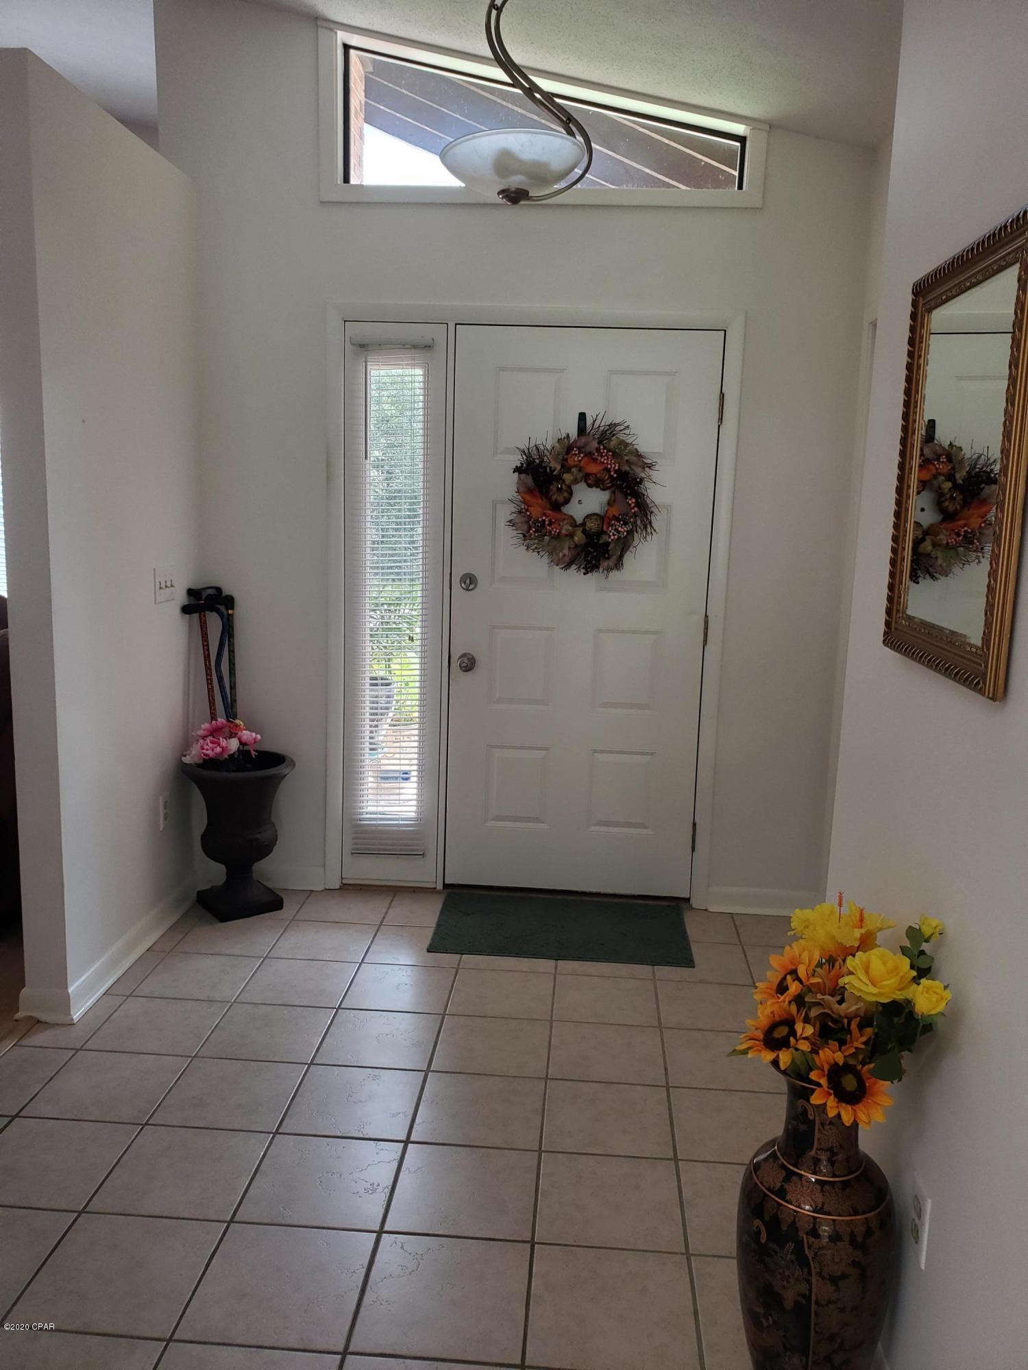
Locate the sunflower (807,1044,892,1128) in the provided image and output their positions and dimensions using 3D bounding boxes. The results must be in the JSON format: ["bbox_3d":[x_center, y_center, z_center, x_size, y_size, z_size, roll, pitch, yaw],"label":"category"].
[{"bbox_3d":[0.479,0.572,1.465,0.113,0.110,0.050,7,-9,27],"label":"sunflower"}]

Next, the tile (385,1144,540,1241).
[{"bbox_3d":[-0.101,1.080,2.194,0.303,0.010,0.301,2,10,4],"label":"tile"}]

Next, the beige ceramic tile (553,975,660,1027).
[{"bbox_3d":[0.271,0.943,3.067,0.303,0.010,0.301,2,10,4],"label":"beige ceramic tile"}]

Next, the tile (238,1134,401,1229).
[{"bbox_3d":[-0.404,1.055,2.187,0.297,0.010,0.295,2,9,4],"label":"tile"}]

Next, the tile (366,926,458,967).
[{"bbox_3d":[-0.323,0.867,3.397,0.302,0.010,0.300,2,10,4],"label":"tile"}]

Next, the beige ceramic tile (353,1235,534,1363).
[{"bbox_3d":[-0.122,1.114,1.869,0.297,0.010,0.295,2,9,4],"label":"beige ceramic tile"}]

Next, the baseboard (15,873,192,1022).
[{"bbox_3d":[-1.244,0.784,3.325,0.178,0.100,1.080,2,10,4],"label":"baseboard"}]

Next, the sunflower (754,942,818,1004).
[{"bbox_3d":[0.405,0.427,1.530,0.055,0.100,0.100,20,-6,-43],"label":"sunflower"}]

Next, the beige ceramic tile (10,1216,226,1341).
[{"bbox_3d":[-0.729,1.092,1.913,0.300,0.010,0.297,2,10,4],"label":"beige ceramic tile"}]

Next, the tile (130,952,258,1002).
[{"bbox_3d":[-0.946,0.885,3.110,0.300,0.010,0.297,2,10,4],"label":"tile"}]

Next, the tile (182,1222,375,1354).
[{"bbox_3d":[-0.426,1.104,1.893,0.300,0.010,0.297,2,10,4],"label":"tile"}]

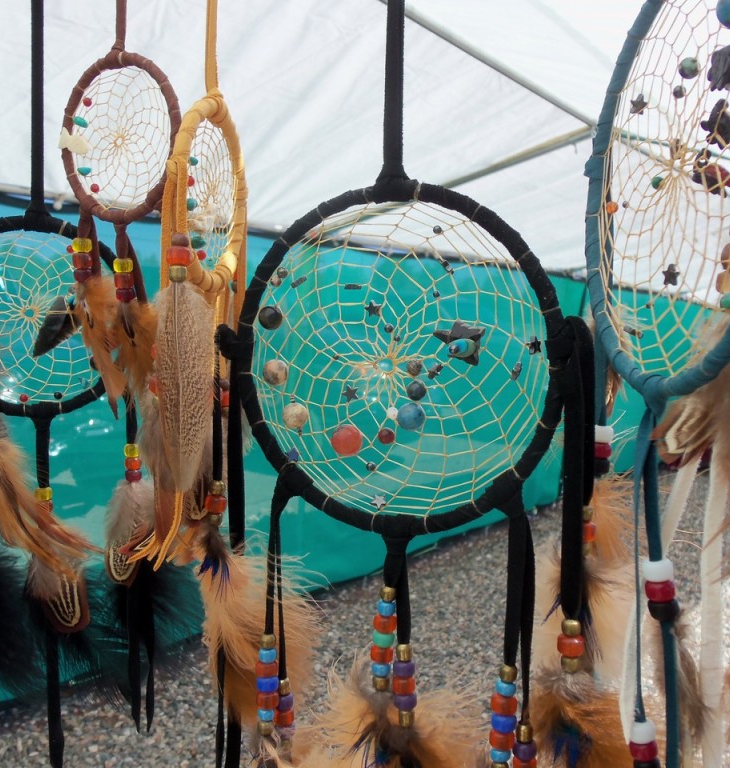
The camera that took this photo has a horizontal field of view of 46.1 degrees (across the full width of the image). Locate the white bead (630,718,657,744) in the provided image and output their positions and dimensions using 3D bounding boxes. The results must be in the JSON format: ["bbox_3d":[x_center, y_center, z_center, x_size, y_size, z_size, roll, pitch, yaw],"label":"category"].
[{"bbox_3d":[0.088,0.110,0.270,0.008,0.006,0.008,-2,4,0],"label":"white bead"}]

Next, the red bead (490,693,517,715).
[{"bbox_3d":[0.050,0.114,0.305,0.009,0.007,0.009,5,4,0],"label":"red bead"}]

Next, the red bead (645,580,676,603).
[{"bbox_3d":[0.090,0.063,0.261,0.009,0.006,0.009,-6,4,0],"label":"red bead"}]

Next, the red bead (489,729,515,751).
[{"bbox_3d":[0.049,0.127,0.307,0.009,0.007,0.009,5,4,0],"label":"red bead"}]

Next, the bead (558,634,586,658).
[{"bbox_3d":[0.071,0.090,0.294,0.009,0.006,0.009,0,3,14],"label":"bead"}]

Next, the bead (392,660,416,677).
[{"bbox_3d":[0.015,0.111,0.334,0.009,0.006,0.009,-1,4,0],"label":"bead"}]

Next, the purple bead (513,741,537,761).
[{"bbox_3d":[0.063,0.144,0.335,0.009,0.006,0.009,-2,3,10],"label":"purple bead"}]

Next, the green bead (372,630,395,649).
[{"bbox_3d":[0.008,0.103,0.347,0.009,0.006,0.009,6,3,3],"label":"green bead"}]

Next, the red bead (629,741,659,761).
[{"bbox_3d":[0.088,0.116,0.271,0.009,0.006,0.009,-3,4,0],"label":"red bead"}]

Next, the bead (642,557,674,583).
[{"bbox_3d":[0.094,0.060,0.274,0.009,0.006,0.009,-9,0,17],"label":"bead"}]

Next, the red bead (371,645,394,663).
[{"bbox_3d":[0.007,0.106,0.335,0.009,0.006,0.009,4,4,0],"label":"red bead"}]

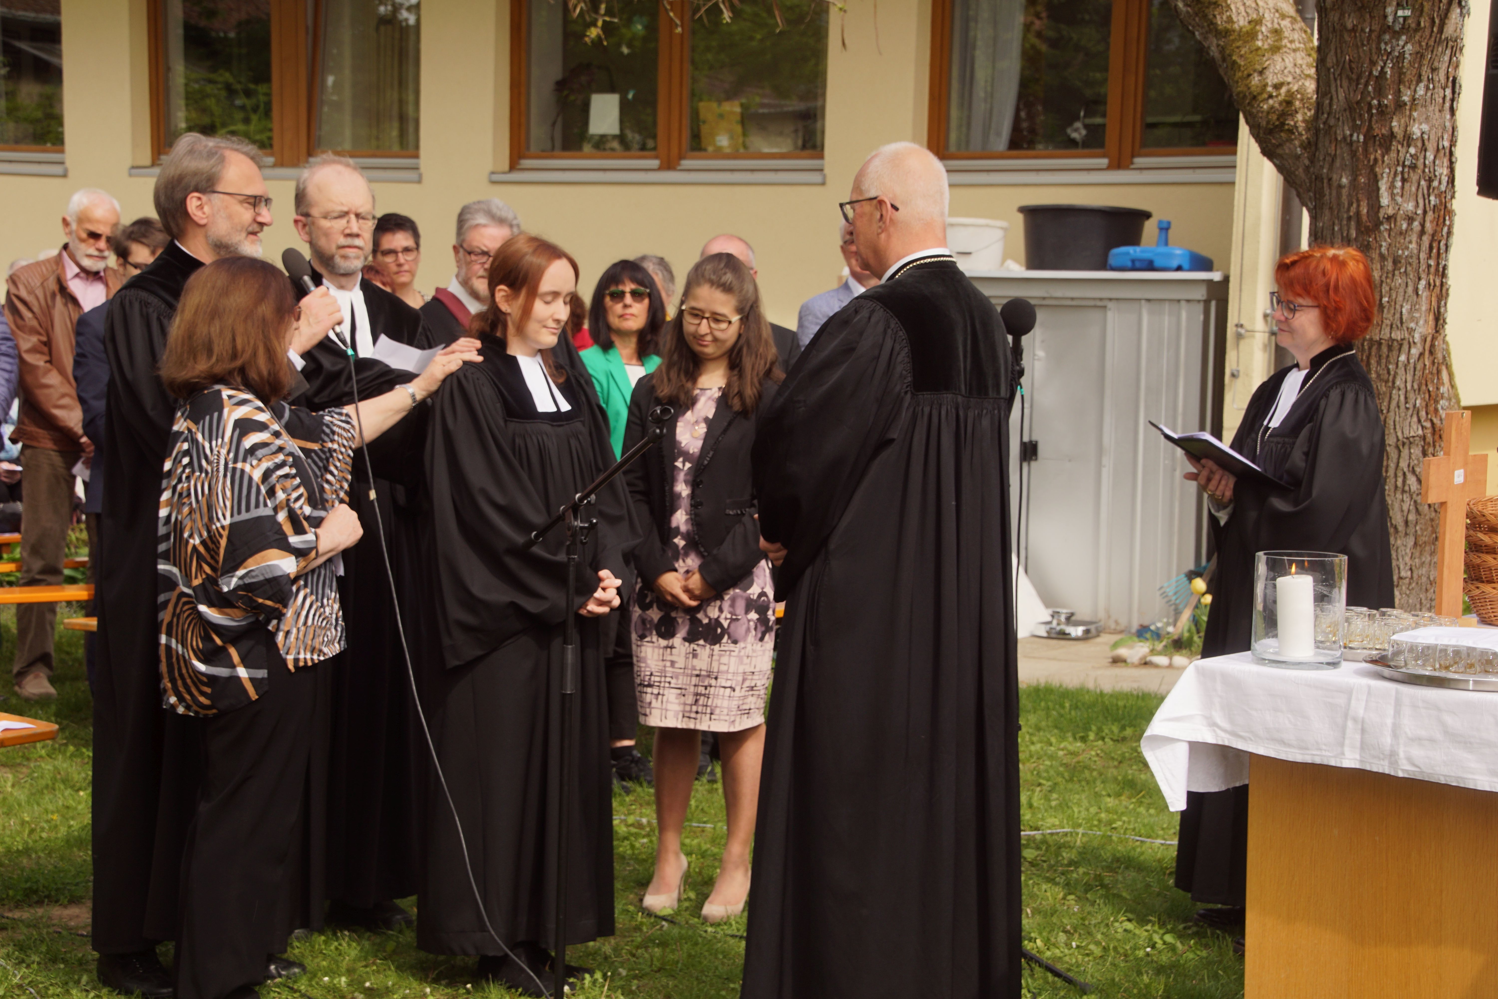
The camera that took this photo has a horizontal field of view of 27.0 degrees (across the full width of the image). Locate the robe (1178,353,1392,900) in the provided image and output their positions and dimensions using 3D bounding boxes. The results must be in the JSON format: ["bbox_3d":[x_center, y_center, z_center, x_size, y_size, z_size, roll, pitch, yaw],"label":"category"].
[{"bbox_3d":[1.290,0.311,7.517,0.470,1.366,0.520,-2,6,-29],"label":"robe"}]

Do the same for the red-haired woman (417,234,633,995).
[{"bbox_3d":[-0.489,0.249,6.814,0.520,1.653,0.400,-4,8,-42],"label":"red-haired woman"}]

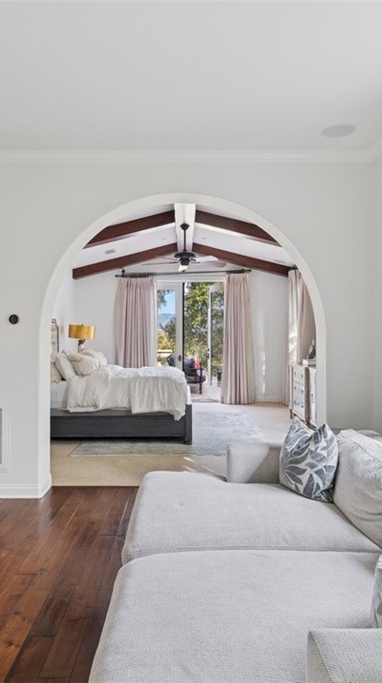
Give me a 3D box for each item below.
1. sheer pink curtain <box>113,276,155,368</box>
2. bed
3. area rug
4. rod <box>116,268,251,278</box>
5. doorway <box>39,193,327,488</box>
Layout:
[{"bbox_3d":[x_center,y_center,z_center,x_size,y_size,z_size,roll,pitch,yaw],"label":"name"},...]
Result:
[{"bbox_3d":[-1.108,-0.028,8.869,0.791,2.482,0.180,0,1,-1],"label":"sheer pink curtain"},{"bbox_3d":[-1.153,0.455,6.652,2.325,1.600,2.050,0,1,-1],"label":"bed"},{"bbox_3d":[-0.222,1.250,6.580,2.362,0.012,2.932,0,1,-1],"label":"area rug"},{"bbox_3d":[-0.141,-1.327,8.864,2.645,0.070,0.100,-2,1,-1],"label":"rod"},{"bbox_3d":[-0.060,0.035,3.897,2.370,2.518,0.280,0,1,-1],"label":"doorway"}]

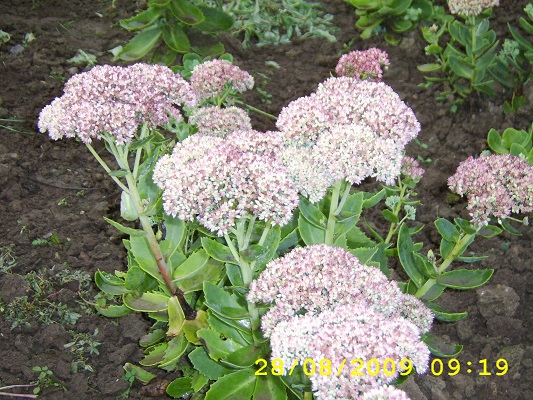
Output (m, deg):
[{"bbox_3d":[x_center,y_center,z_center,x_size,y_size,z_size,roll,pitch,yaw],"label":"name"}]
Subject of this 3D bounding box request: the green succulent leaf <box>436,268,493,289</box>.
[{"bbox_3d":[0.269,0.106,1.127,0.074,0.012,0.028,-9,48,4],"label":"green succulent leaf"}]

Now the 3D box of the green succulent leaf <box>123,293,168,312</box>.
[{"bbox_3d":[-0.164,0.139,1.129,0.061,0.013,0.028,5,50,-2],"label":"green succulent leaf"}]

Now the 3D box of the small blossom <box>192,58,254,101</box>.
[{"bbox_3d":[-0.064,-0.171,1.200,0.092,0.052,0.084,0,39,0],"label":"small blossom"}]

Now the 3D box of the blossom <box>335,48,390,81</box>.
[{"bbox_3d":[0.153,-0.215,1.330,0.090,0.052,0.080,0,37,0],"label":"blossom"}]

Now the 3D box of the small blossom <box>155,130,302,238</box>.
[{"bbox_3d":[-0.047,-0.019,0.950,0.165,0.100,0.145,0,37,0],"label":"small blossom"}]

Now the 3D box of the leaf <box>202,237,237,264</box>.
[{"bbox_3d":[-0.056,0.061,1.020,0.057,0.013,0.026,34,42,0],"label":"leaf"}]

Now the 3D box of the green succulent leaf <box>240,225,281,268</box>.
[{"bbox_3d":[-0.002,0.057,1.018,0.027,0.011,0.061,29,74,25],"label":"green succulent leaf"}]

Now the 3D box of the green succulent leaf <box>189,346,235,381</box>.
[{"bbox_3d":[-0.069,0.215,1.110,0.074,0.014,0.030,17,38,0],"label":"green succulent leaf"}]

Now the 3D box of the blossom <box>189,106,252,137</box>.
[{"bbox_3d":[-0.062,-0.099,1.120,0.086,0.050,0.078,0,37,0],"label":"blossom"}]

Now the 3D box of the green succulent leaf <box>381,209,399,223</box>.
[{"bbox_3d":[0.187,0.024,1.260,0.034,0.008,0.016,37,43,0],"label":"green succulent leaf"}]

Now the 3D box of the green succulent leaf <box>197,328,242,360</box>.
[{"bbox_3d":[-0.055,0.196,1.096,0.072,0.010,0.034,17,52,10],"label":"green succulent leaf"}]

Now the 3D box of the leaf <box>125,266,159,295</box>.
[{"bbox_3d":[-0.172,0.113,1.152,0.047,0.010,0.033,17,62,5],"label":"leaf"}]

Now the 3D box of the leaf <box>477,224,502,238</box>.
[{"bbox_3d":[0.316,0.045,1.180,0.039,0.009,0.019,-7,37,0],"label":"leaf"}]

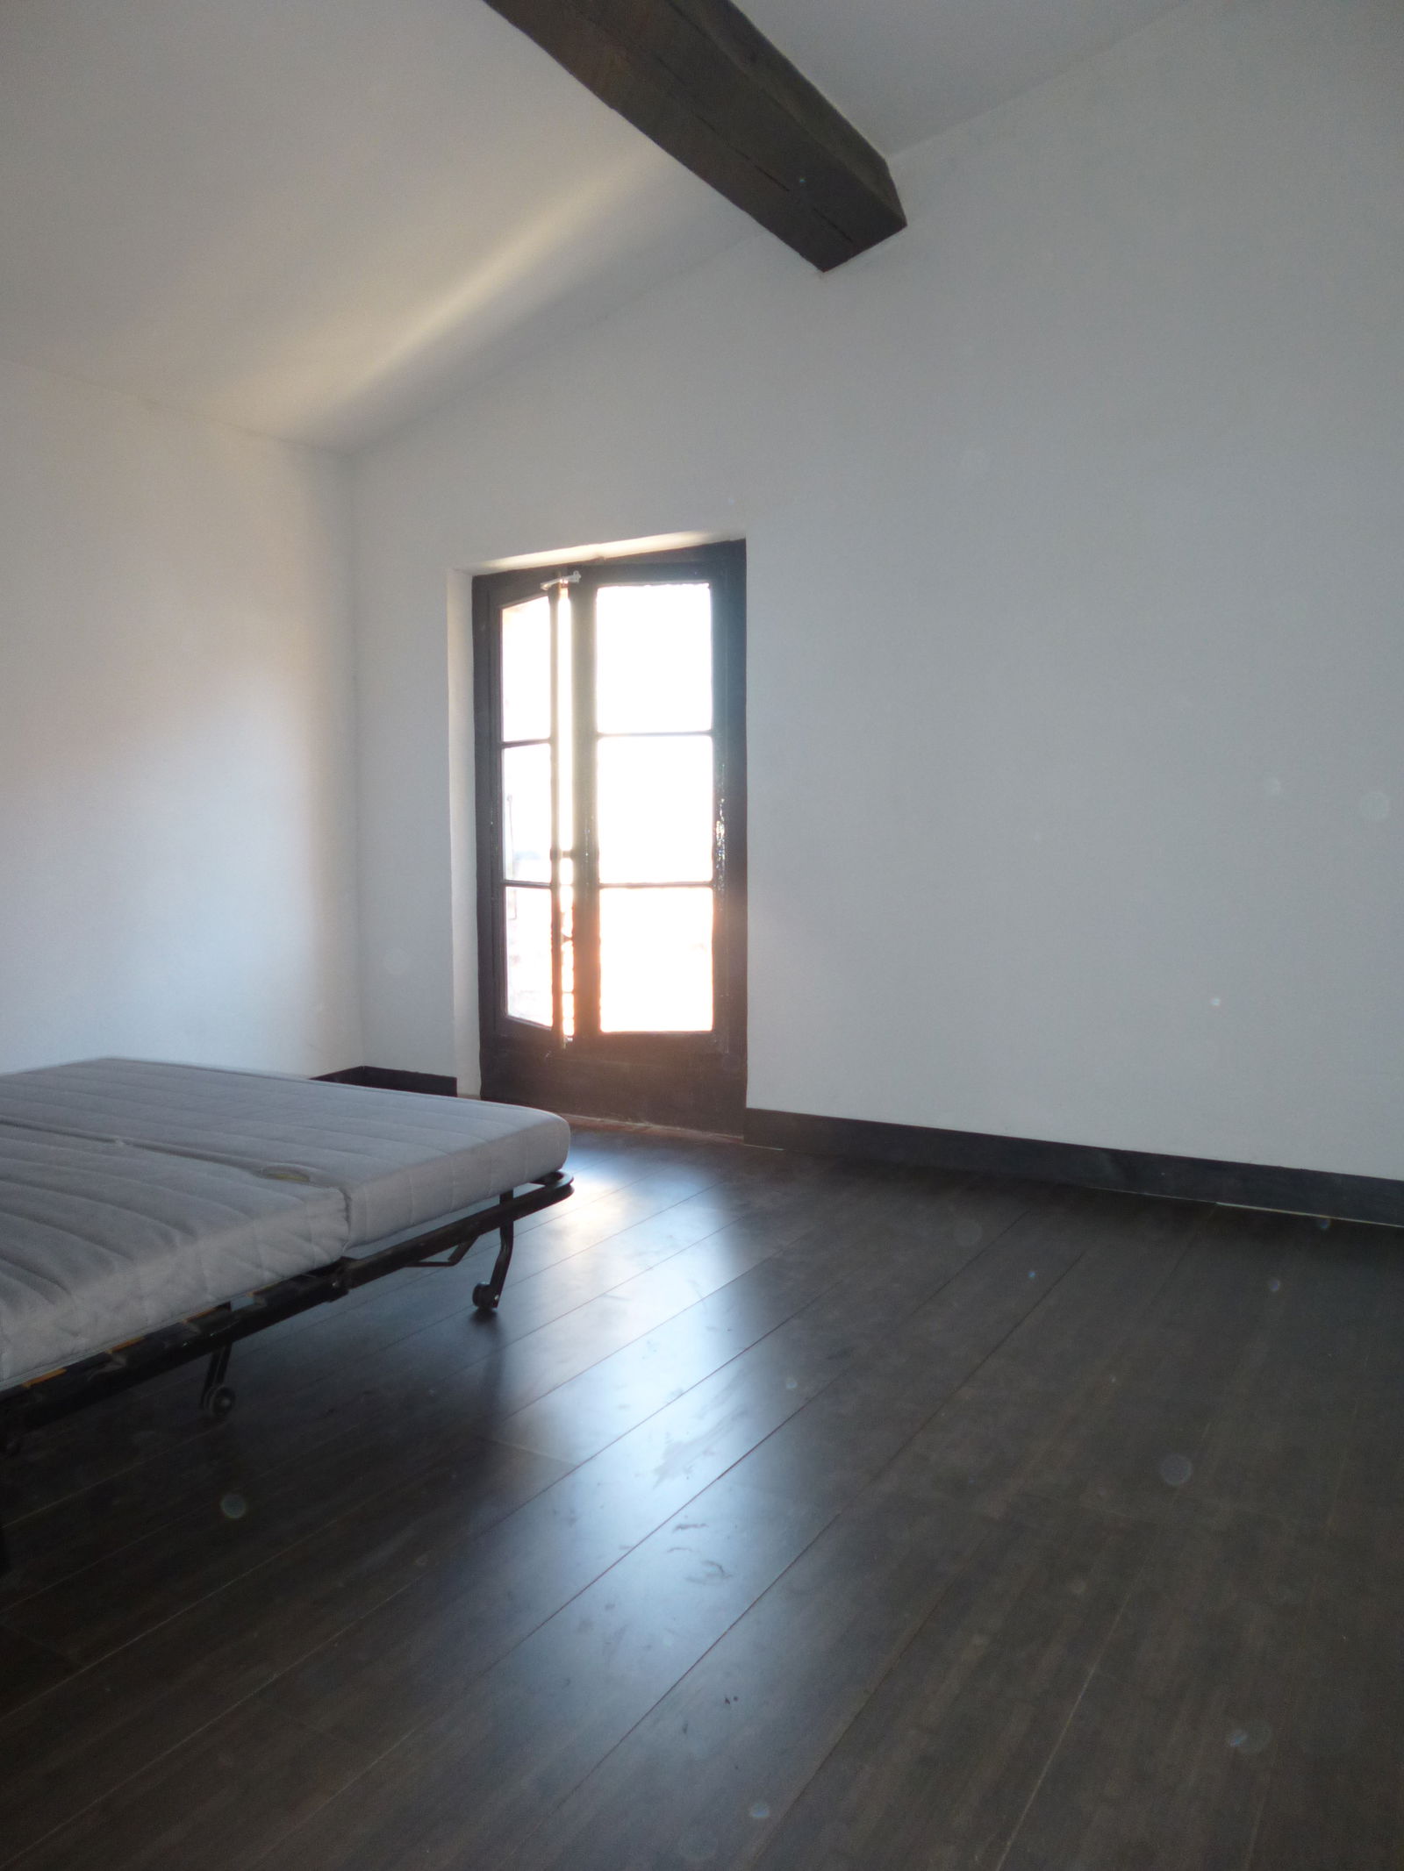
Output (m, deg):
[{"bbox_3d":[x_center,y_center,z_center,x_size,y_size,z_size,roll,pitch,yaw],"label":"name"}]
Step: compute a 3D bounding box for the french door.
[{"bbox_3d":[-0.370,-0.336,4.580,1.210,1.990,0.200,2,4,31],"label":"french door"}]

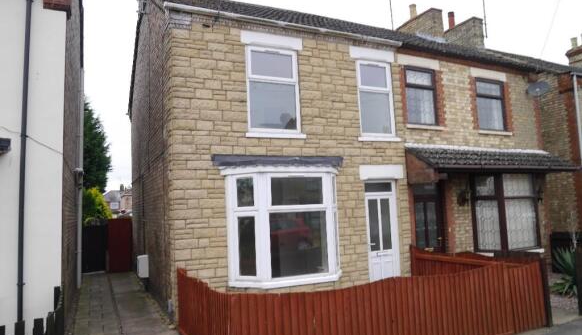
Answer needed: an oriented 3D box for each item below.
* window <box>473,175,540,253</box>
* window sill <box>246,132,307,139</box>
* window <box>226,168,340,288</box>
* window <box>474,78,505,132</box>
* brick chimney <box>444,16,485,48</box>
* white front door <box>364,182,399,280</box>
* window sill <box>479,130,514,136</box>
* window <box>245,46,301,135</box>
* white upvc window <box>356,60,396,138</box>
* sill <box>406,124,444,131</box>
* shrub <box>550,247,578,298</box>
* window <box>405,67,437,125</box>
[{"bbox_3d":[5.108,0.992,9.500,1.790,1.760,0.500,0,-6,-26],"label":"window"},{"bbox_3d":[-0.270,-0.556,7.317,1.180,0.080,0.140,0,-6,-26],"label":"window sill"},{"bbox_3d":[0.044,1.018,6.993,2.200,1.900,0.620,0,-6,-25],"label":"window"},{"bbox_3d":[4.978,-1.539,10.121,1.050,1.300,0.090,0,-6,-26],"label":"window"},{"bbox_3d":[6.467,-4.804,15.618,0.480,1.100,1.930,0,-6,-26],"label":"brick chimney"},{"bbox_3d":[1.852,1.349,8.182,0.840,2.156,0.100,0,-6,-25],"label":"white front door"},{"bbox_3d":[4.970,-0.825,9.794,1.150,0.085,0.140,0,-6,-25],"label":"window sill"},{"bbox_3d":[-0.319,-1.436,7.494,1.030,1.610,0.100,0,-6,-25],"label":"window"},{"bbox_3d":[1.754,-1.423,8.460,0.900,1.610,0.090,0,-6,-26],"label":"white upvc window"},{"bbox_3d":[2.968,-0.875,8.997,1.100,0.085,0.140,0,-6,-26],"label":"sill"},{"bbox_3d":[4.889,1.757,7.108,0.750,0.900,0.750,0,-6,-25],"label":"shrub"},{"bbox_3d":[2.903,-1.588,9.024,0.890,1.300,0.100,0,-6,-25],"label":"window"}]

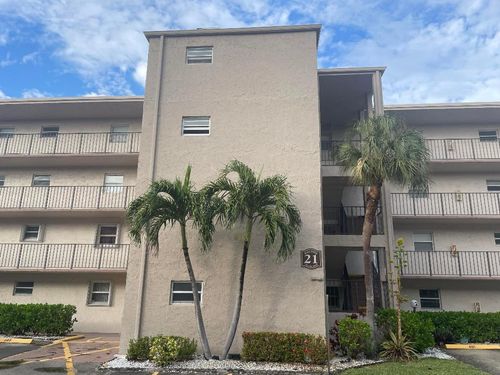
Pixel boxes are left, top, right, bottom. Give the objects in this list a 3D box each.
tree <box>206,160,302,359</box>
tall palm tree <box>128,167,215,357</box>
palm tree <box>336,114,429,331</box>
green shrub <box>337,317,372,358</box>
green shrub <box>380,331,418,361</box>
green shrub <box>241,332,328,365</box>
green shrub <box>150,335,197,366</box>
[{"bbox_3d":[0.083,1.792,9.800,2.579,5.247,2.300,0,-15,5],"label":"tree"},{"bbox_3d":[-2.163,1.878,9.976,2.500,5.082,2.200,0,-15,5],"label":"tall palm tree"},{"bbox_3d":[4.110,1.177,11.272,2.787,7.356,2.600,0,-15,5],"label":"palm tree"},{"bbox_3d":[2.883,4.160,10.369,0.975,1.079,1.050,0,-15,5],"label":"green shrub"},{"bbox_3d":[4.135,4.368,10.410,1.022,0.749,1.050,0,-15,5],"label":"green shrub"},{"bbox_3d":[0.870,4.097,9.577,2.235,0.711,0.750,0,-15,5],"label":"green shrub"},{"bbox_3d":[-1.945,4.045,9.425,1.227,0.619,1.050,0,-15,5],"label":"green shrub"}]

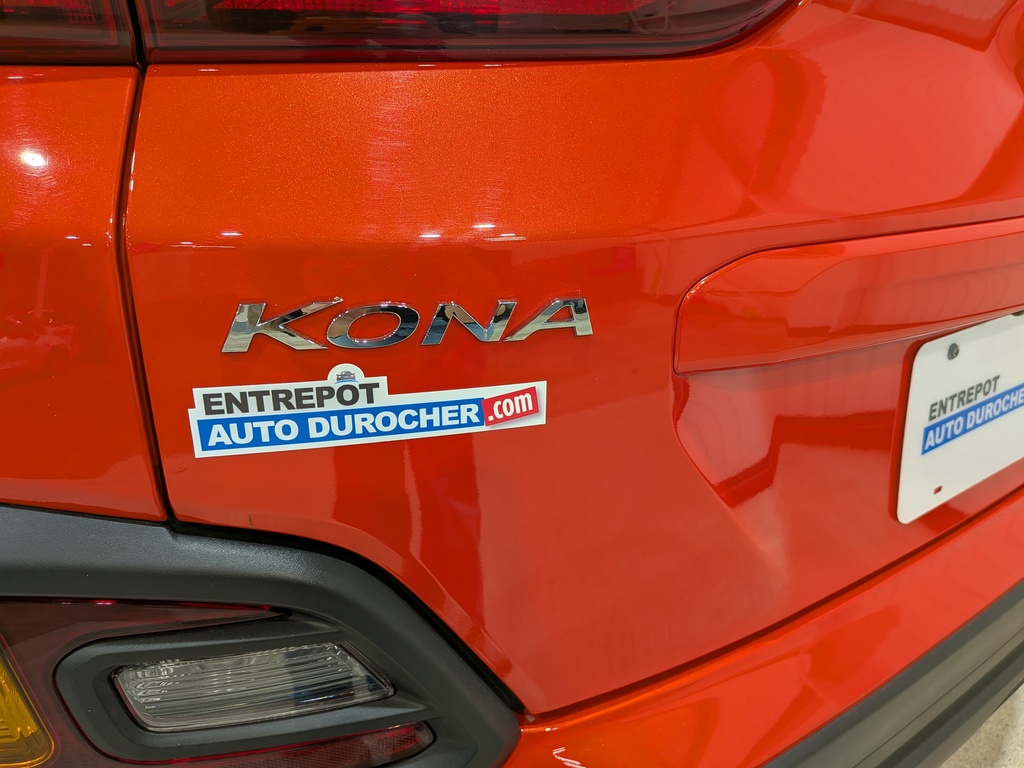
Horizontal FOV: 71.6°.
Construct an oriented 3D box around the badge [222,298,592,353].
[{"bbox_3d":[-0.047,-0.031,0.349,0.184,0.024,0.009,-4,25,-12],"label":"badge"}]

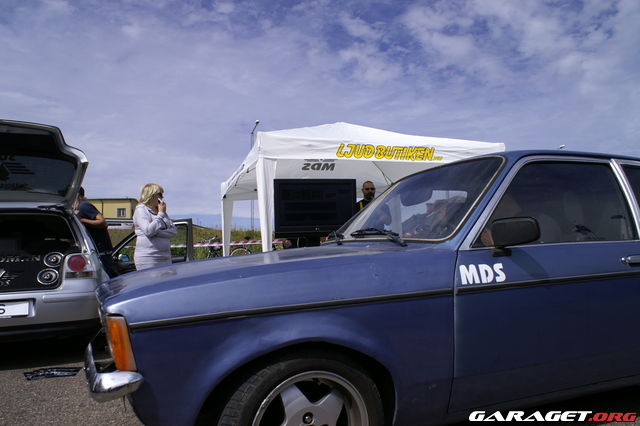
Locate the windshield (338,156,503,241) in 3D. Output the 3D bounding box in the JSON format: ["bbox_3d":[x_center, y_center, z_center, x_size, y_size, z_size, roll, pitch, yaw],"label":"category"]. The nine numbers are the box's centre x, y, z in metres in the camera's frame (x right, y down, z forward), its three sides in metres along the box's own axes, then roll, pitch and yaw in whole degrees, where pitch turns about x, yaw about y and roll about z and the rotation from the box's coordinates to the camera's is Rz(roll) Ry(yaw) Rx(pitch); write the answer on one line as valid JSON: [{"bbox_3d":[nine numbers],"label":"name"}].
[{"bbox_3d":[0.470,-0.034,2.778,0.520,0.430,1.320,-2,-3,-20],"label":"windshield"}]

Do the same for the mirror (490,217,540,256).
[{"bbox_3d":[0.787,0.095,1.932,0.095,0.150,0.190,-2,-3,-20],"label":"mirror"}]

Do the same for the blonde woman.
[{"bbox_3d":[-1.771,0.517,5.129,0.440,1.680,0.480,-3,-5,18],"label":"blonde woman"}]

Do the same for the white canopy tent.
[{"bbox_3d":[0.289,-0.005,7.229,3.050,2.950,3.200,0,-5,-16],"label":"white canopy tent"}]

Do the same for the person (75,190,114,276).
[{"bbox_3d":[-2.503,0.568,5.327,0.500,1.740,0.500,-3,-5,11],"label":"person"}]

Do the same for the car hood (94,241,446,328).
[{"bbox_3d":[-0.334,0.288,2.459,1.280,0.260,1.480,-2,-3,-20],"label":"car hood"}]

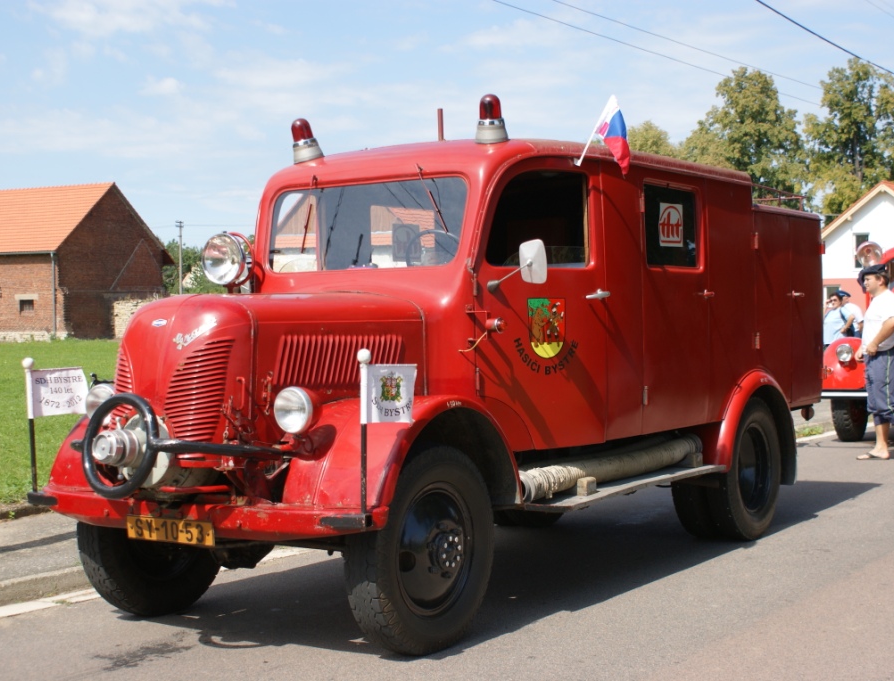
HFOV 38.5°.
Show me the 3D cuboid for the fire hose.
[{"bbox_3d":[0.957,0.678,7.019,0.170,0.170,2.050,-1,0,34],"label":"fire hose"}]

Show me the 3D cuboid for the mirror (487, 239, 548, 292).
[{"bbox_3d":[0.337,-0.355,6.020,0.280,0.255,0.110,-1,0,16],"label":"mirror"}]

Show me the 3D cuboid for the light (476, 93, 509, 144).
[{"bbox_3d":[0.220,-1.099,6.340,0.165,0.245,0.165,-1,0,0],"label":"light"}]

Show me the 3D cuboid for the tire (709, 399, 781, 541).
[{"bbox_3d":[1.869,0.809,8.040,0.215,0.870,0.870,-1,0,34],"label":"tire"}]

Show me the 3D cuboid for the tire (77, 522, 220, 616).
[{"bbox_3d":[-1.428,0.913,6.323,0.215,0.870,0.870,-1,0,34],"label":"tire"}]

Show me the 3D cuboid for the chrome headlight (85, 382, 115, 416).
[{"bbox_3d":[-1.537,0.287,5.823,0.190,0.190,0.140,-1,0,34],"label":"chrome headlight"}]

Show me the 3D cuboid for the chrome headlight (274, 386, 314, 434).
[{"bbox_3d":[-0.590,0.280,5.163,0.190,0.190,0.140,-1,0,34],"label":"chrome headlight"}]

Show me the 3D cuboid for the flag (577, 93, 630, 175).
[{"bbox_3d":[0.805,-1.060,6.580,0.310,0.410,0.120,-1,0,34],"label":"flag"}]

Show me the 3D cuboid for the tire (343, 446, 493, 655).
[{"bbox_3d":[-0.101,0.890,5.445,0.220,0.870,0.870,-1,0,34],"label":"tire"}]

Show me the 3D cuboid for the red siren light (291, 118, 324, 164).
[{"bbox_3d":[-0.765,-1.089,6.980,0.165,0.240,0.165,-10,-6,-1],"label":"red siren light"}]

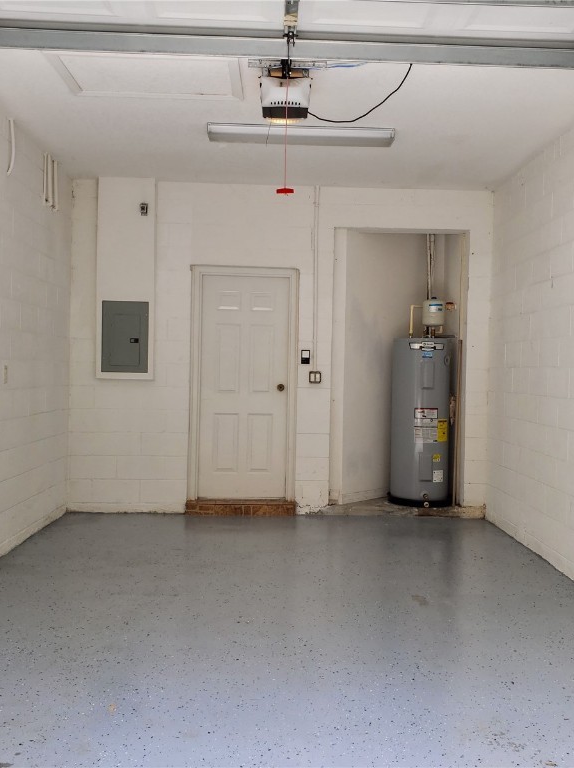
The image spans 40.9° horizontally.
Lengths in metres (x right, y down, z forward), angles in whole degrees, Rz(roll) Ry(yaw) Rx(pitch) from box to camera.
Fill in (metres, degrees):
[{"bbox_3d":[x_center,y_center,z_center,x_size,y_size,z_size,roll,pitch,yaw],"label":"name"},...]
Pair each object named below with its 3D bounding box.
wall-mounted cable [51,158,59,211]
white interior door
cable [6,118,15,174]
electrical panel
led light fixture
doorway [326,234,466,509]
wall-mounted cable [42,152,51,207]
[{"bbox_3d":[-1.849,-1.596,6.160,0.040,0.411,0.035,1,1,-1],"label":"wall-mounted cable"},{"bbox_3d":[-0.378,0.033,6.847,0.810,2.020,0.050,1,1,-1],"label":"white interior door"},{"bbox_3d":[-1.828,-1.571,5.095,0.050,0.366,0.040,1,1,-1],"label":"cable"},{"bbox_3d":[-1.395,-0.403,6.634,0.400,0.615,0.060,1,1,-1],"label":"electrical panel"},{"bbox_3d":[0.096,-1.673,5.197,1.230,0.075,0.230,1,1,-1],"label":"led light fixture"},{"bbox_3d":[0.989,-0.140,6.854,1.200,2.430,0.180,1,1,-1],"label":"doorway"},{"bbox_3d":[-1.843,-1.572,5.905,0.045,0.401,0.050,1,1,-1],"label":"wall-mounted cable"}]

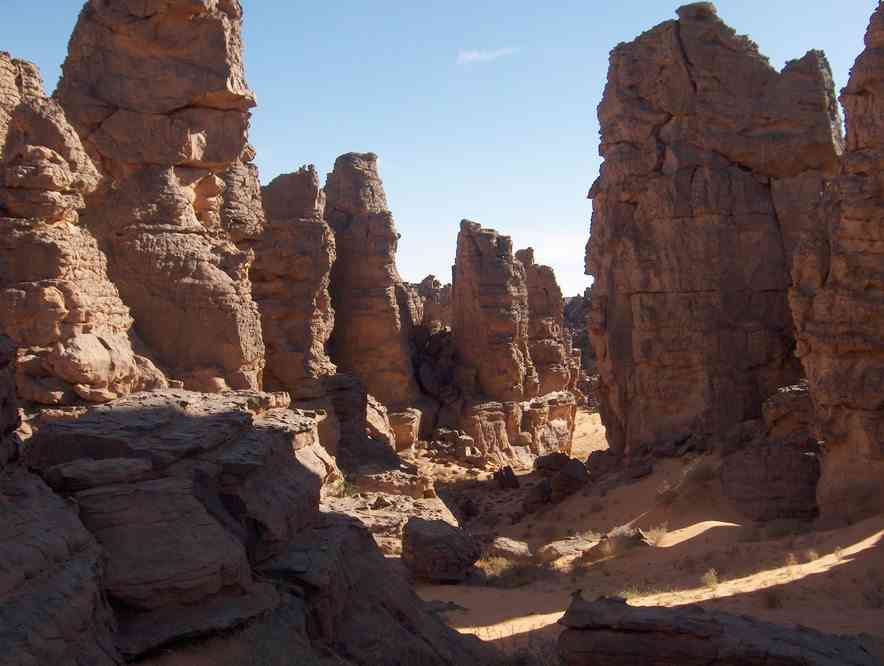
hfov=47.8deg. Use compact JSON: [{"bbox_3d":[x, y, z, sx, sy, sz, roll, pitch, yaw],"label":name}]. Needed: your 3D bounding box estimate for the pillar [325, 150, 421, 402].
[{"bbox_3d":[-3.270,-2.470,47.000,4.400,11.800,4.400,0,1,0],"label":"pillar"}]

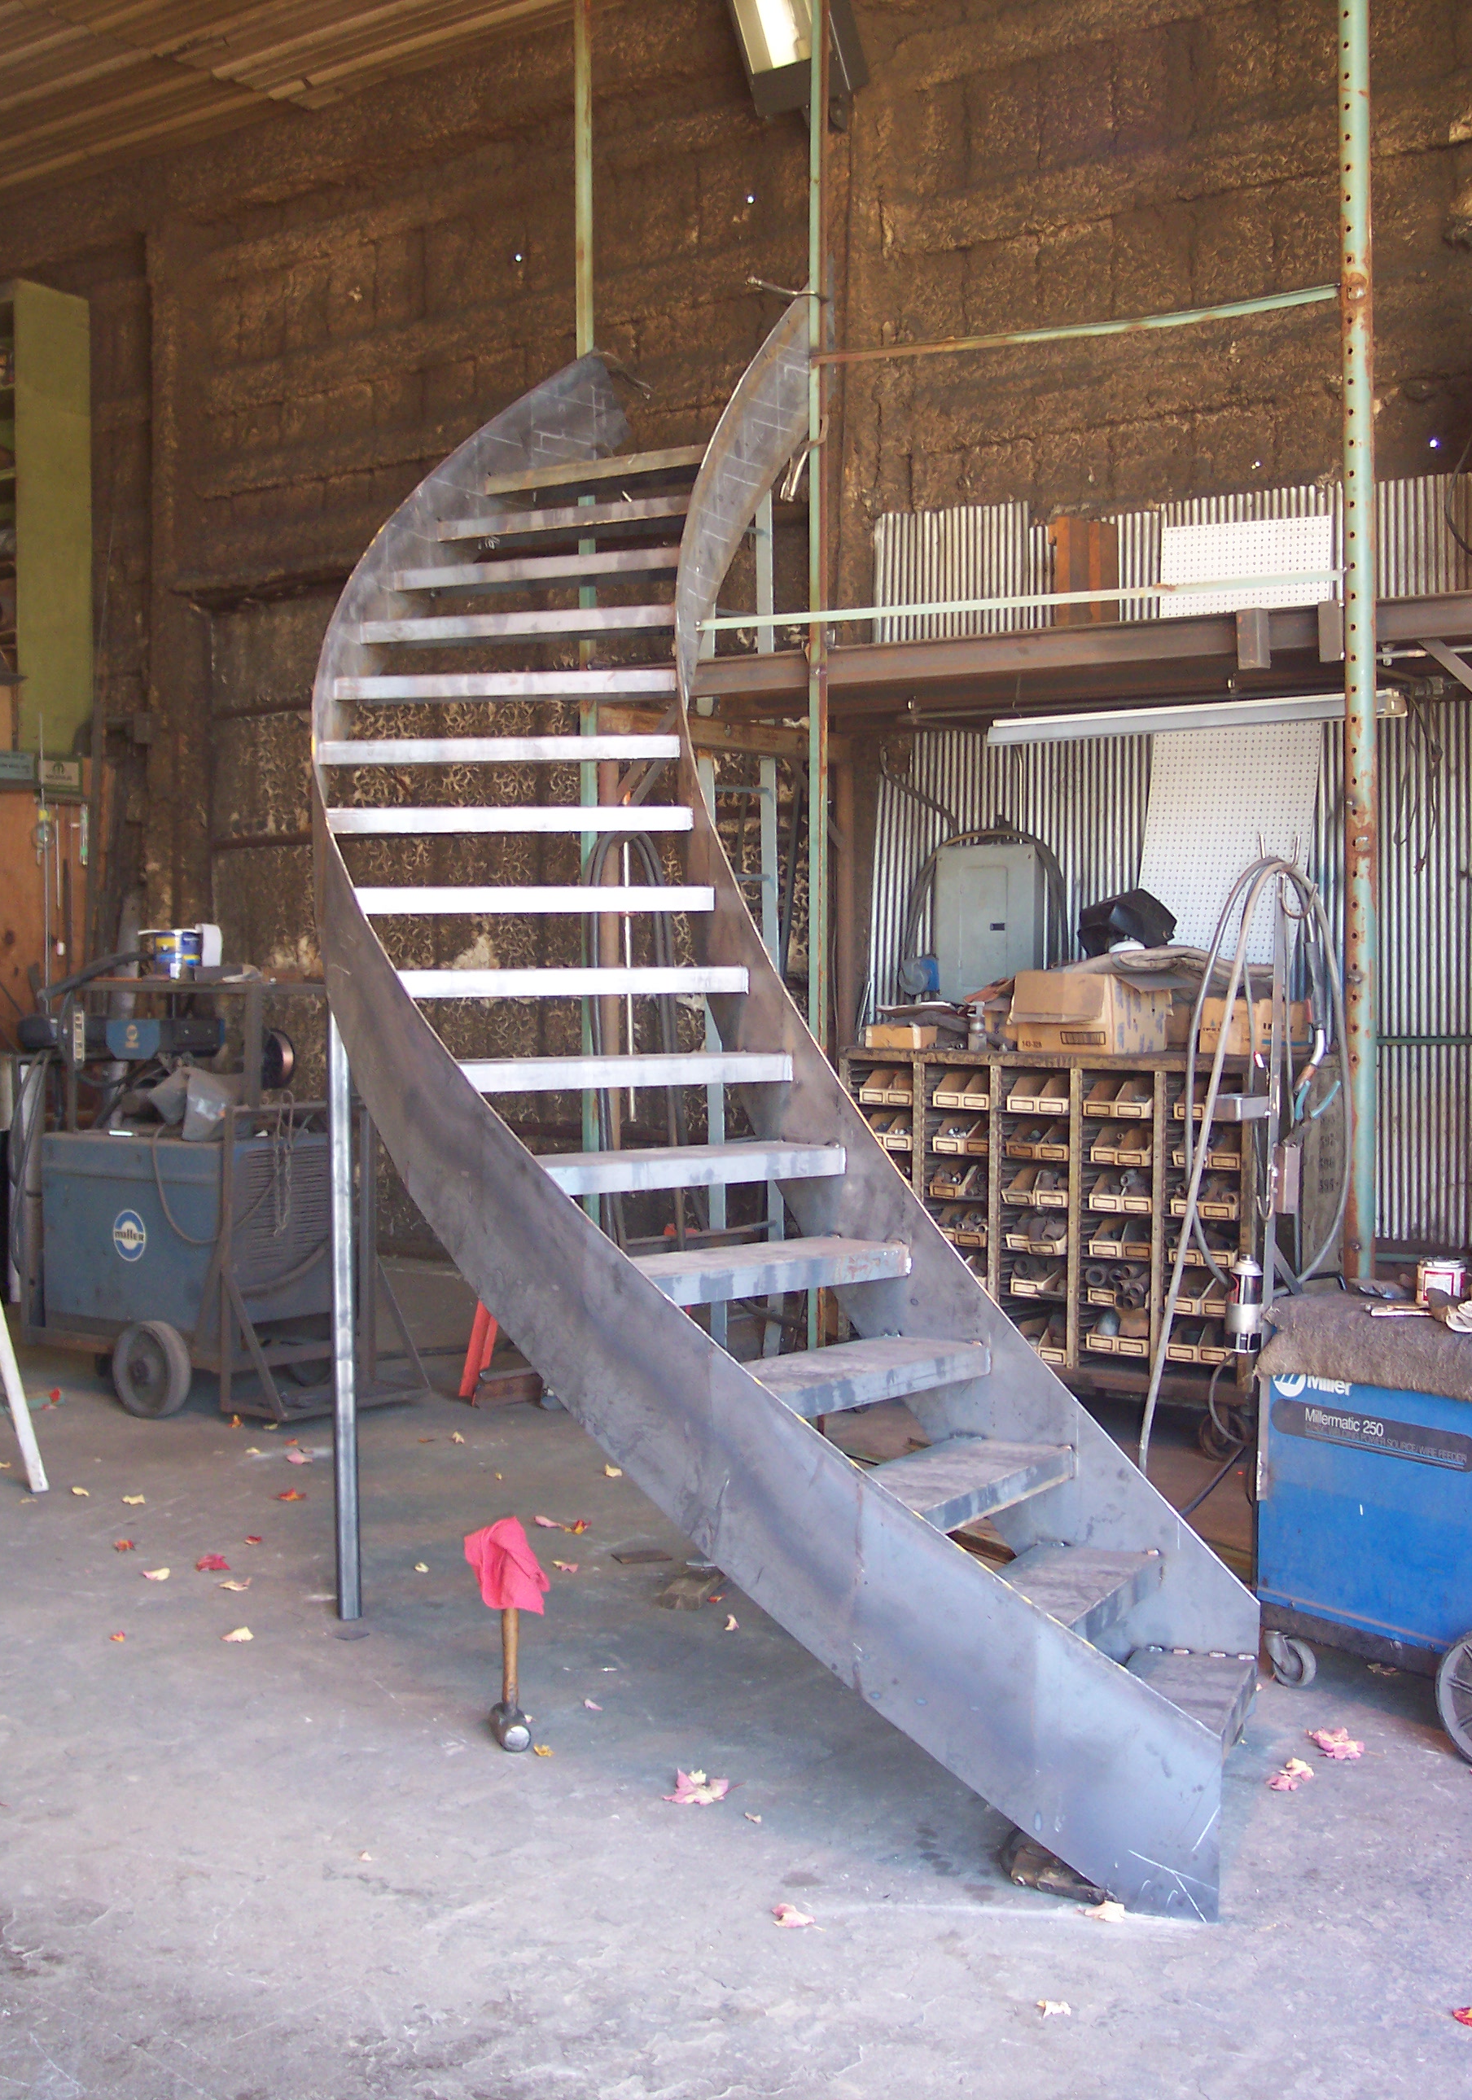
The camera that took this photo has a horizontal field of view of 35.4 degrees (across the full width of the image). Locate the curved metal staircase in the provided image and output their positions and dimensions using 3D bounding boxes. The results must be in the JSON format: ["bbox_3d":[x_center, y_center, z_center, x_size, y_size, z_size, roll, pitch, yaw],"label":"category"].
[{"bbox_3d":[-0.144,-0.449,5.435,1.669,3.526,4.191,-1,1,-14],"label":"curved metal staircase"}]

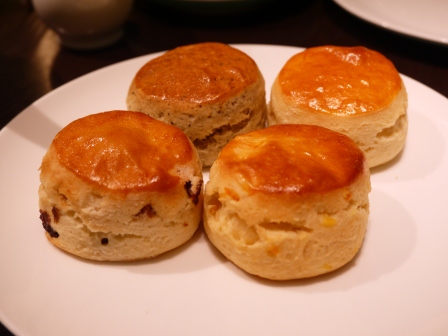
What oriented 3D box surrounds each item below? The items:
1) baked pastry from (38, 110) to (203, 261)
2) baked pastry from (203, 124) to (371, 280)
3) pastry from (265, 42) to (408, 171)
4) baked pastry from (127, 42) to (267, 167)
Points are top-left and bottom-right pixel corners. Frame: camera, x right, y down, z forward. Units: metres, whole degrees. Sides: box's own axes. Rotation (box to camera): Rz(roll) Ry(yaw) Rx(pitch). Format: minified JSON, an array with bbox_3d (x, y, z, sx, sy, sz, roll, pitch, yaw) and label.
[{"bbox_3d":[-0.041,0.005,0.224,0.063,0.038,0.063,-1,37,0],"label":"baked pastry"},{"bbox_3d":[0.024,0.009,0.216,0.063,0.038,0.063,-1,37,0],"label":"baked pastry"},{"bbox_3d":[0.052,-0.028,0.262,0.062,0.040,0.062,-1,37,0],"label":"pastry"},{"bbox_3d":[-0.012,-0.032,0.270,0.064,0.039,0.064,-1,37,0],"label":"baked pastry"}]

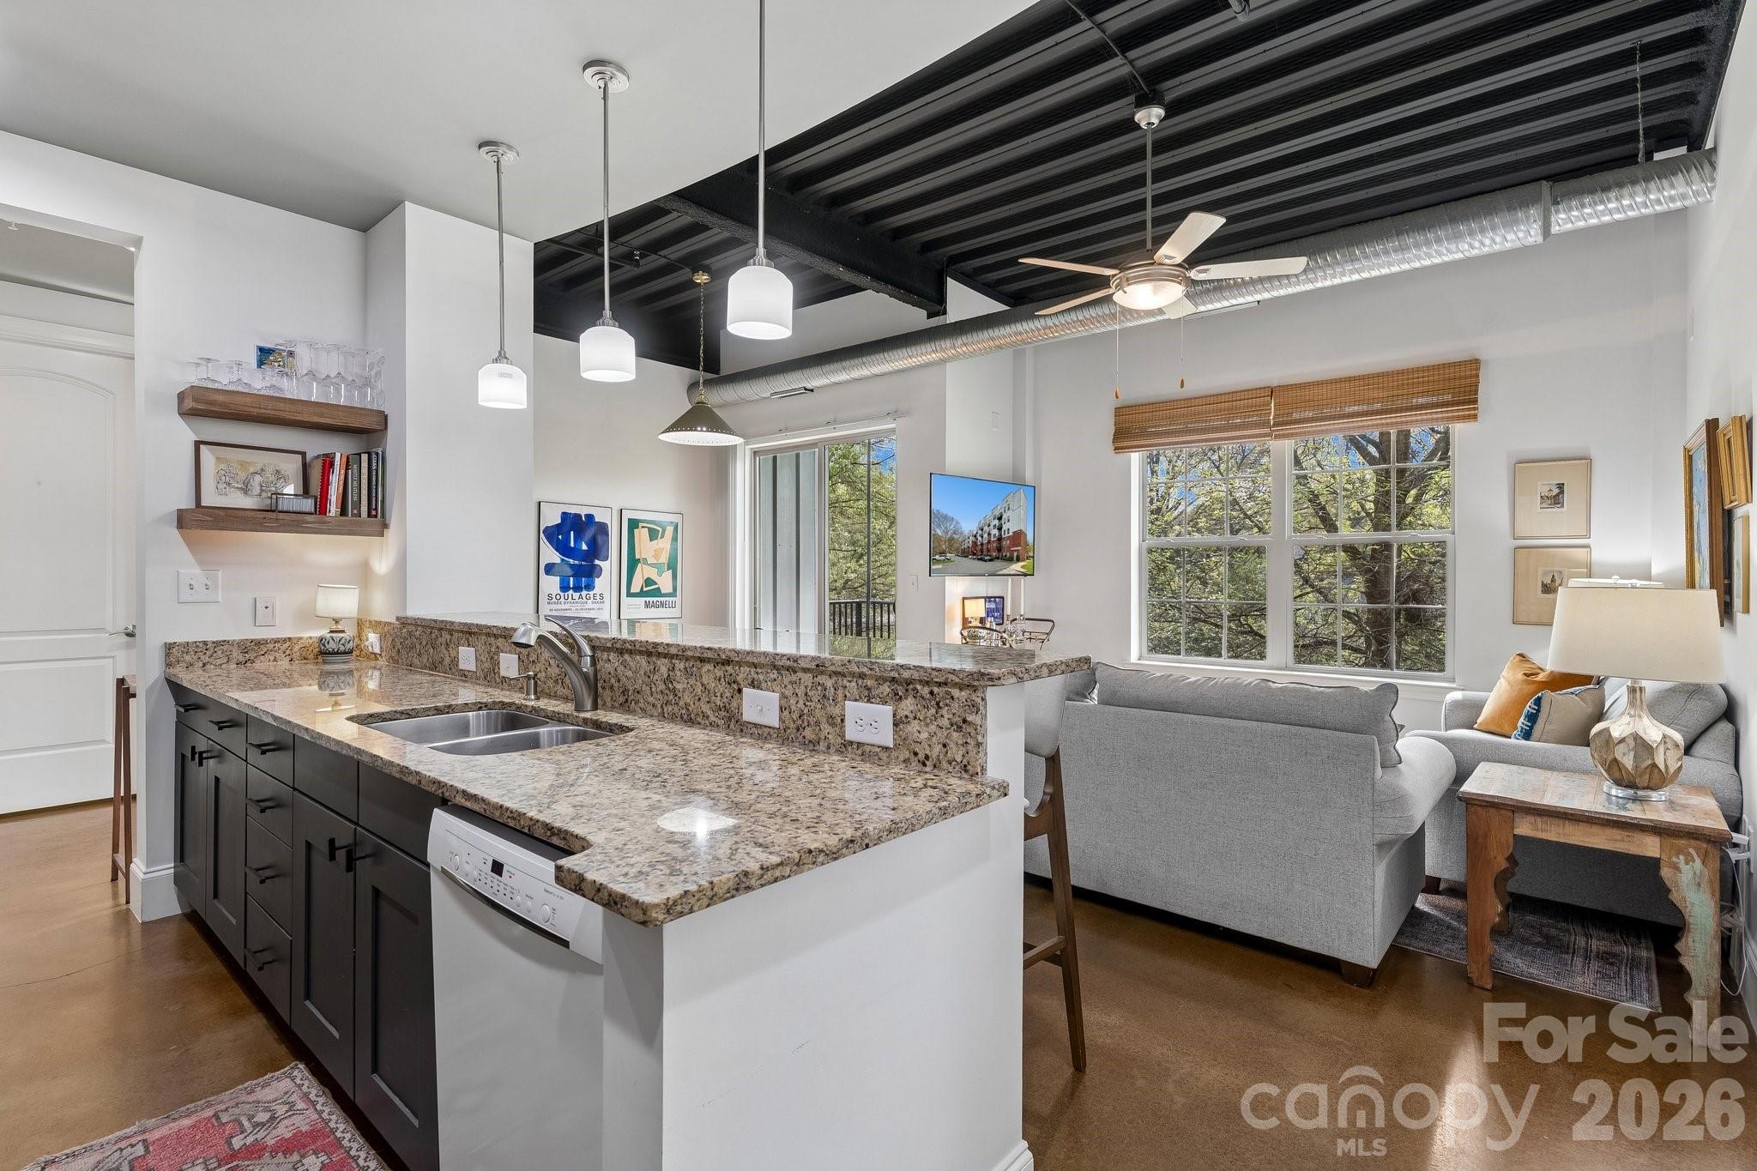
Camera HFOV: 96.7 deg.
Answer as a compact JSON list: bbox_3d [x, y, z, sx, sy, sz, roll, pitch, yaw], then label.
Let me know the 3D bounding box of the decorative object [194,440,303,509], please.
[{"bbox_3d":[-2.450,-0.422,3.050,0.025,0.255,0.335,-7,-5,44],"label":"decorative object"}]

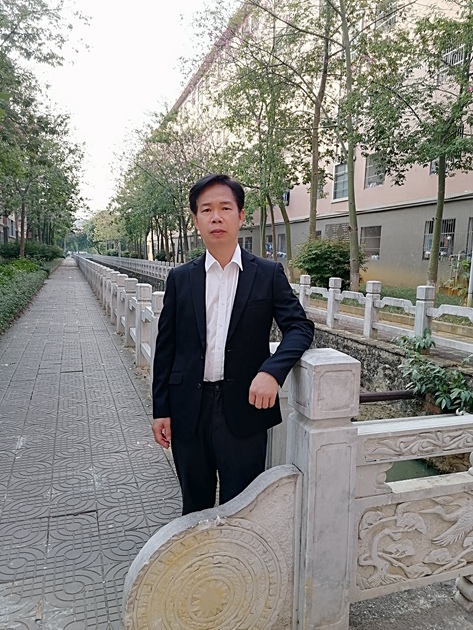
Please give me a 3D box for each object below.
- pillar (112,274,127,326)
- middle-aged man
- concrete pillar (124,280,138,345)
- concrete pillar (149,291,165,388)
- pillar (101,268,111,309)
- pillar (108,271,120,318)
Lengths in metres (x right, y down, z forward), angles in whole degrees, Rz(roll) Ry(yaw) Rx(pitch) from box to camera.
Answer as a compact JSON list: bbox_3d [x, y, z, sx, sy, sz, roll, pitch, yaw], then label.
[{"bbox_3d":[-2.082,-0.193,8.996,0.180,1.061,0.180,-1,7,-19],"label":"pillar"},{"bbox_3d":[-0.021,0.351,1.817,0.590,1.710,0.380,2,7,8],"label":"middle-aged man"},{"bbox_3d":[-1.639,-0.032,7.683,0.180,1.061,0.180,-1,7,-19],"label":"concrete pillar"},{"bbox_3d":[-0.754,0.289,5.057,0.180,1.061,0.180,-1,7,-19],"label":"concrete pillar"},{"bbox_3d":[-3.409,-0.676,12.935,0.180,1.061,0.180,-1,7,-19],"label":"pillar"},{"bbox_3d":[-2.524,-0.354,10.309,0.180,1.061,0.180,-1,7,-19],"label":"pillar"}]

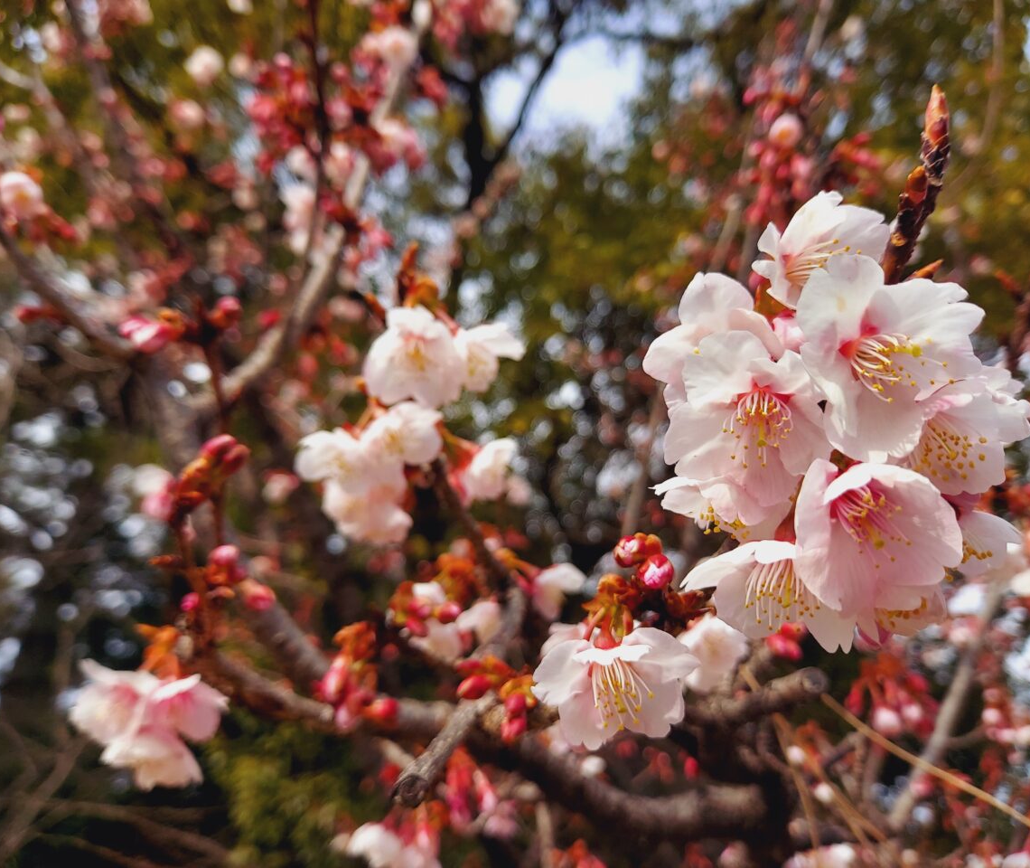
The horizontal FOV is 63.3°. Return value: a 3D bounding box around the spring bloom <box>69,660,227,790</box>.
[{"bbox_3d":[-0.124,0.098,0.282,0.046,0.038,0.032,-1,24,4],"label":"spring bloom"}]

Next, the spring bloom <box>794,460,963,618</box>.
[{"bbox_3d":[0.059,0.015,0.143,0.029,0.029,0.022,5,25,-12],"label":"spring bloom"}]

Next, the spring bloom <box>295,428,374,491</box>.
[{"bbox_3d":[-0.060,0.009,0.280,0.025,0.023,0.014,-10,22,34],"label":"spring bloom"}]

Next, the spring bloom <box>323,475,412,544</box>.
[{"bbox_3d":[-0.053,0.026,0.300,0.033,0.027,0.022,0,24,0],"label":"spring bloom"}]

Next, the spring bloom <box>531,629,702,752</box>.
[{"bbox_3d":[0.021,0.053,0.175,0.035,0.023,0.020,1,23,-3],"label":"spring bloom"}]

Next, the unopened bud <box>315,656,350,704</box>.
[{"bbox_3d":[-0.059,0.080,0.270,0.009,0.015,0.009,21,-6,0],"label":"unopened bud"}]

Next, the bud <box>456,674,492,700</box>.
[{"bbox_3d":[-0.010,0.059,0.195,0.009,0.006,0.006,-21,-5,-24],"label":"bud"}]

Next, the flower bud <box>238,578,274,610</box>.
[{"bbox_3d":[-0.083,0.052,0.270,0.010,0.012,0.010,-41,-18,0],"label":"flower bud"}]

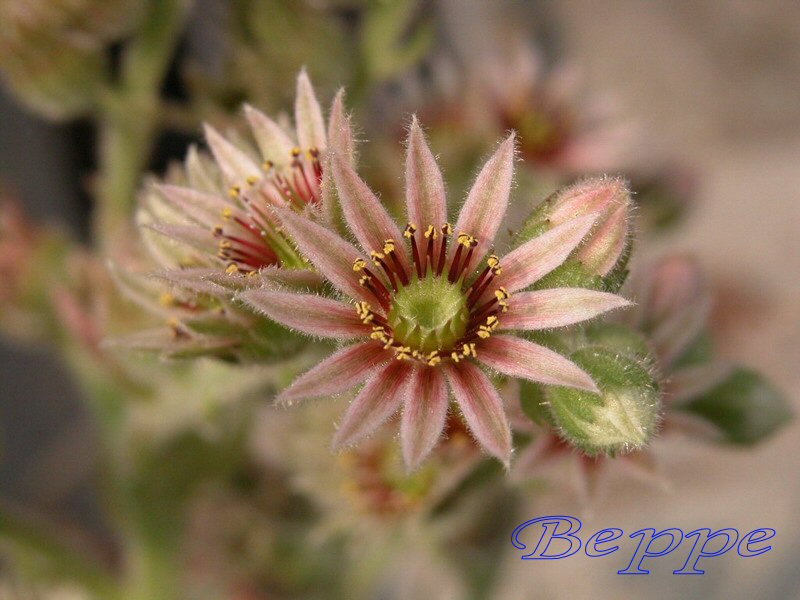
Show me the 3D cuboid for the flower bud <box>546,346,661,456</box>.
[{"bbox_3d":[0.015,0.008,0.159,0.008,0.008,0.009,-9,25,-25],"label":"flower bud"}]

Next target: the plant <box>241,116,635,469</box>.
[{"bbox_3d":[0.003,0.000,0.154,0.028,0.026,0.010,0,-19,1],"label":"plant"}]

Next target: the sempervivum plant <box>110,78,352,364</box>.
[{"bbox_3d":[-0.013,-0.007,0.166,0.020,0.022,0.018,17,-14,42],"label":"sempervivum plant"}]

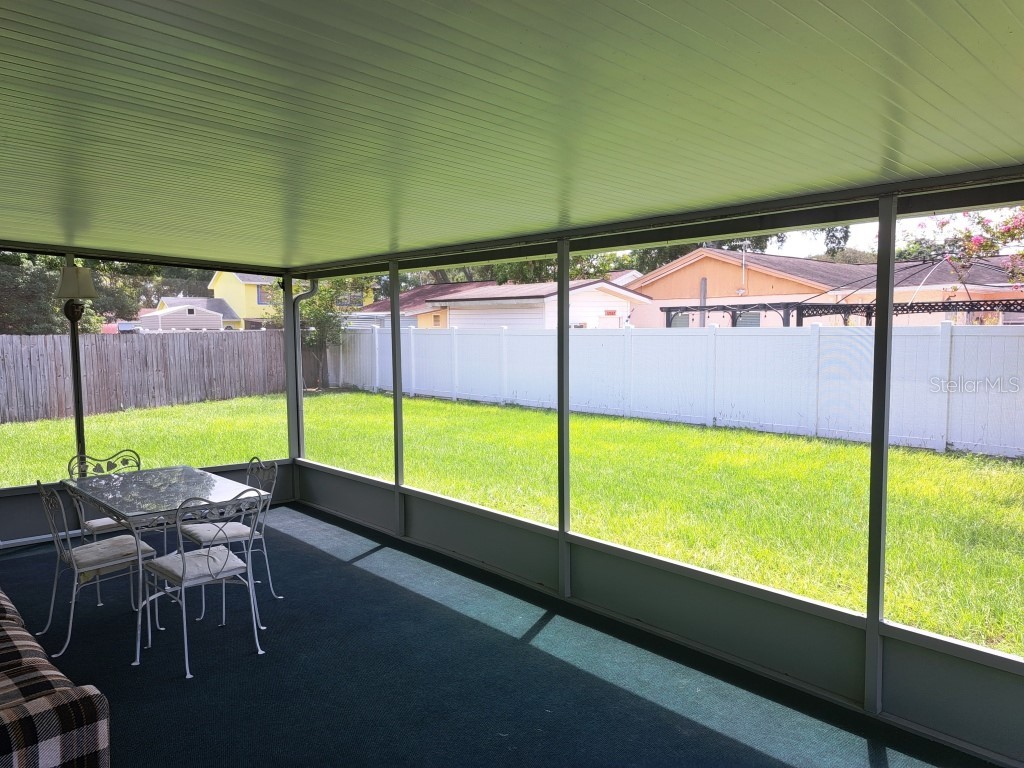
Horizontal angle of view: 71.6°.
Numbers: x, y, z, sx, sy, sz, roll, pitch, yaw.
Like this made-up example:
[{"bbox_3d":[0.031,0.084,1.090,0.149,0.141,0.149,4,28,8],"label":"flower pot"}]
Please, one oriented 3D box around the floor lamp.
[{"bbox_3d":[-3.435,0.127,5.685,0.340,2.176,0.340,-3,5,-31],"label":"floor lamp"}]

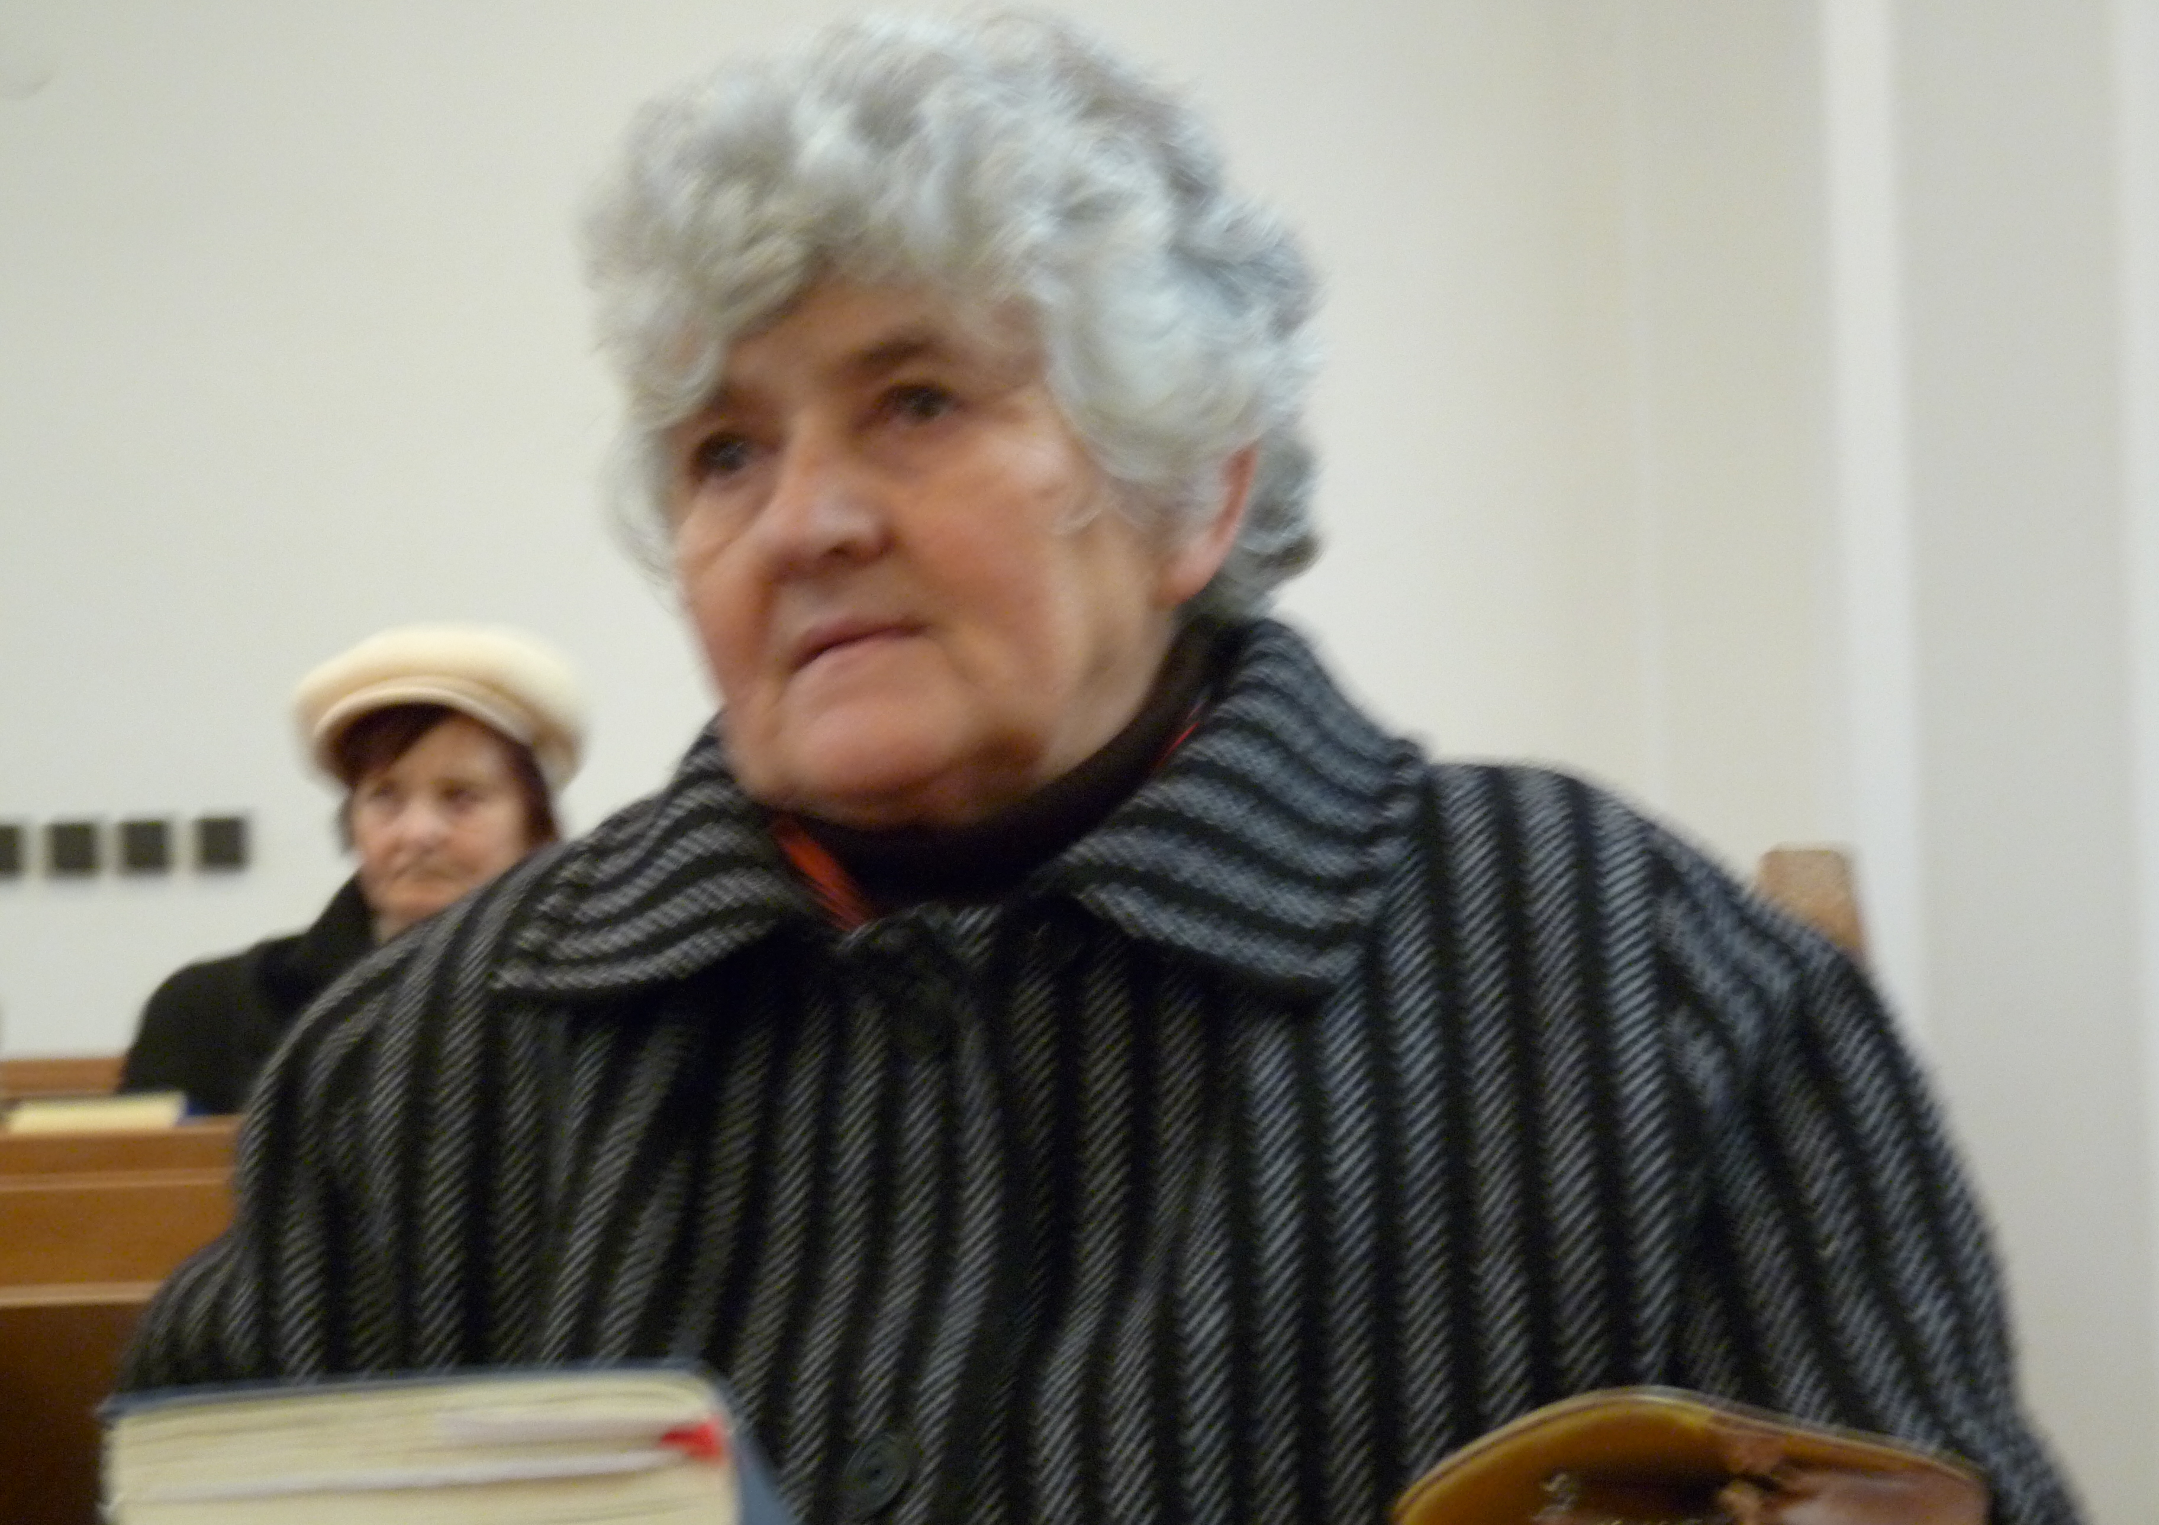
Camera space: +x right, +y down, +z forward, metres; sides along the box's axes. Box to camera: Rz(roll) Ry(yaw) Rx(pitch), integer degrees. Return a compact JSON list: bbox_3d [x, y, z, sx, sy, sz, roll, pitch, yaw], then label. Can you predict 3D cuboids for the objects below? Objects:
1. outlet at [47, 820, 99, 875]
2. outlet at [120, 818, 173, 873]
[{"bbox_3d":[-1.417,0.123,6.850,0.079,0.080,0.018,-2,-3,0],"label":"outlet"},{"bbox_3d":[-1.314,0.119,6.850,0.079,0.080,0.018,-2,-3,0],"label":"outlet"}]

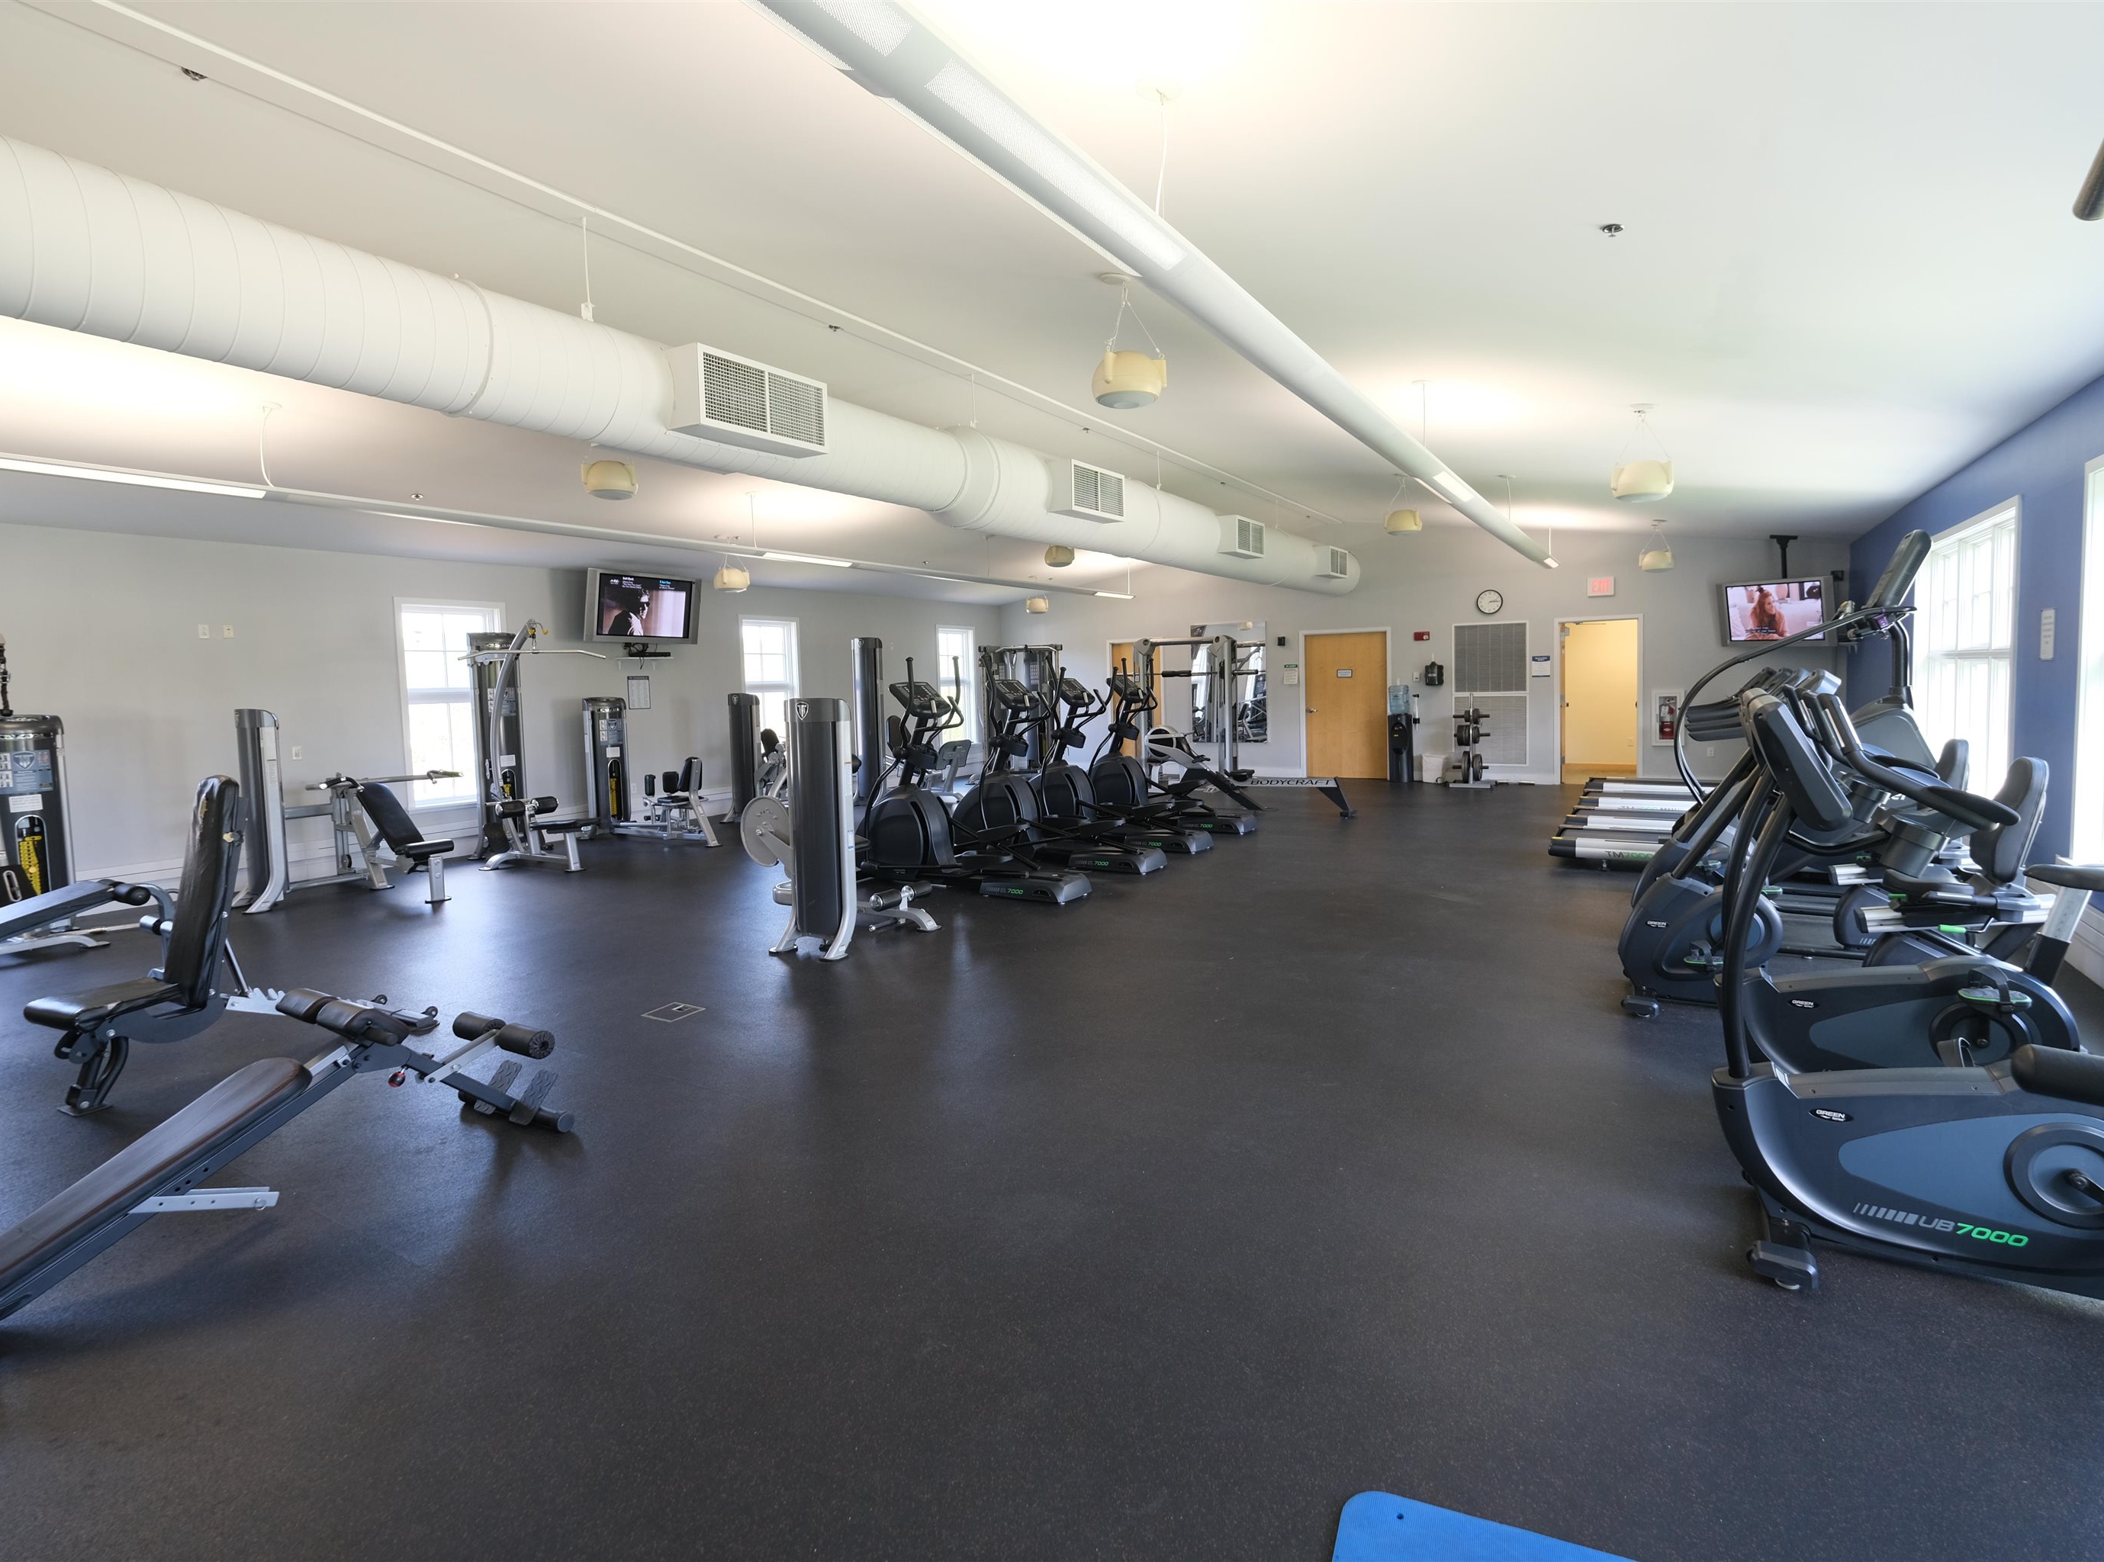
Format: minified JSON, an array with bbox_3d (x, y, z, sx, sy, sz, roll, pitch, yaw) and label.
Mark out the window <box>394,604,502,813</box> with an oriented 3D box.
[{"bbox_3d":[-5.978,-0.804,9.889,0.120,2.010,1.050,1,6,32],"label":"window"}]

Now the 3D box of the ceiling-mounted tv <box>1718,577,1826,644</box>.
[{"bbox_3d":[8.242,-1.894,11.077,0.130,0.730,1.320,-12,8,-15],"label":"ceiling-mounted tv"}]

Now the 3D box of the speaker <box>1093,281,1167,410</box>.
[{"bbox_3d":[0.375,-2.109,4.716,0.340,0.530,0.340,-2,5,0],"label":"speaker"}]

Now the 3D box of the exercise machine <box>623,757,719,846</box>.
[{"bbox_3d":[-4.054,0.191,10.590,1.400,0.920,0.680,1,6,32],"label":"exercise machine"}]

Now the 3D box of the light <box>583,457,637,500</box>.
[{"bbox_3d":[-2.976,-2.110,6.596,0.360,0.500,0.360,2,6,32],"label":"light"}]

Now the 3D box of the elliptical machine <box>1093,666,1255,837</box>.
[{"bbox_3d":[1.110,-0.374,10.063,1.950,1.740,0.700,2,6,32],"label":"elliptical machine"}]

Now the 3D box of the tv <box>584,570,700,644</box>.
[{"bbox_3d":[-4.483,-1.891,10.725,0.130,0.750,1.450,14,13,29],"label":"tv"}]

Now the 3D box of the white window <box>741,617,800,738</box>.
[{"bbox_3d":[-3.725,-1.184,13.088,0.130,1.971,1.014,2,6,32],"label":"white window"}]

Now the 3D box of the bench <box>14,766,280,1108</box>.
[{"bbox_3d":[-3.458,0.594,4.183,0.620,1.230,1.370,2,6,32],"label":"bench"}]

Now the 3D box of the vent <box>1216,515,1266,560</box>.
[{"bbox_3d":[1.953,-2.484,10.053,0.220,0.345,0.810,1,6,32],"label":"vent"}]

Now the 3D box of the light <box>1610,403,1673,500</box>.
[{"bbox_3d":[3.745,-2.084,6.223,0.360,0.610,0.360,2,6,32],"label":"light"}]

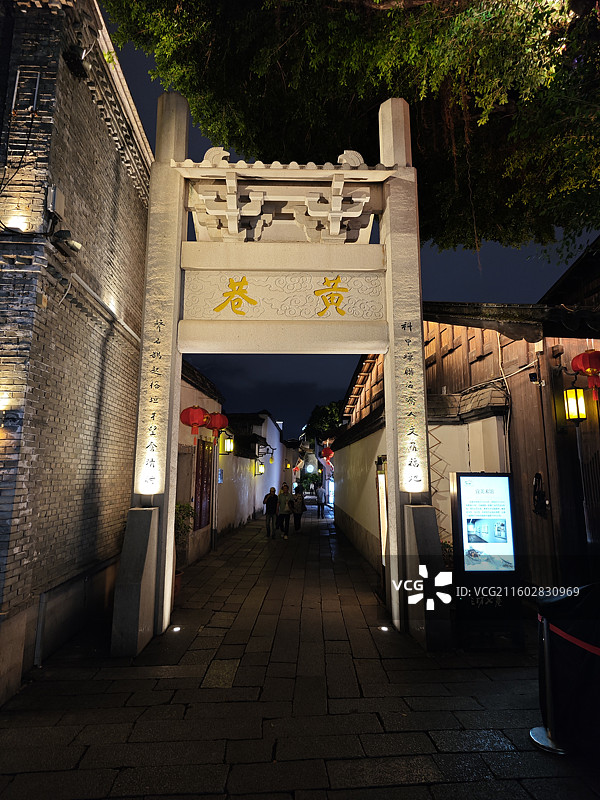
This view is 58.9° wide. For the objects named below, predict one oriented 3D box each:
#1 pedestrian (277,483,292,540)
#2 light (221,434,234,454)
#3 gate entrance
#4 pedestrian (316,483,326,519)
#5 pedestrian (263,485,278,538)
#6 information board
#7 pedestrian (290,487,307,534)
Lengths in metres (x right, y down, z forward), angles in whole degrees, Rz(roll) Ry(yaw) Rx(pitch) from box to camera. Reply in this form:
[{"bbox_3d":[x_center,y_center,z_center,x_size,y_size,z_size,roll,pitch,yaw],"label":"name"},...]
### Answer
[{"bbox_3d":[-0.484,3.597,17.136,0.520,1.720,0.380,0,-9,0],"label":"pedestrian"},{"bbox_3d":[-2.248,1.382,16.422,0.458,0.633,0.280,0,-9,0],"label":"light"},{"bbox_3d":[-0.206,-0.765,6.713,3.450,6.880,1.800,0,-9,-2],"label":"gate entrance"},{"bbox_3d":[1.095,5.253,27.168,0.500,1.730,0.360,0,-9,0],"label":"pedestrian"},{"bbox_3d":[-0.983,3.669,17.410,0.540,1.670,0.360,0,-9,0],"label":"pedestrian"},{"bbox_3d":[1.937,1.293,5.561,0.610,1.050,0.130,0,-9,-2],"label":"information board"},{"bbox_3d":[-0.075,4.080,19.811,0.520,1.640,0.360,0,-9,0],"label":"pedestrian"}]

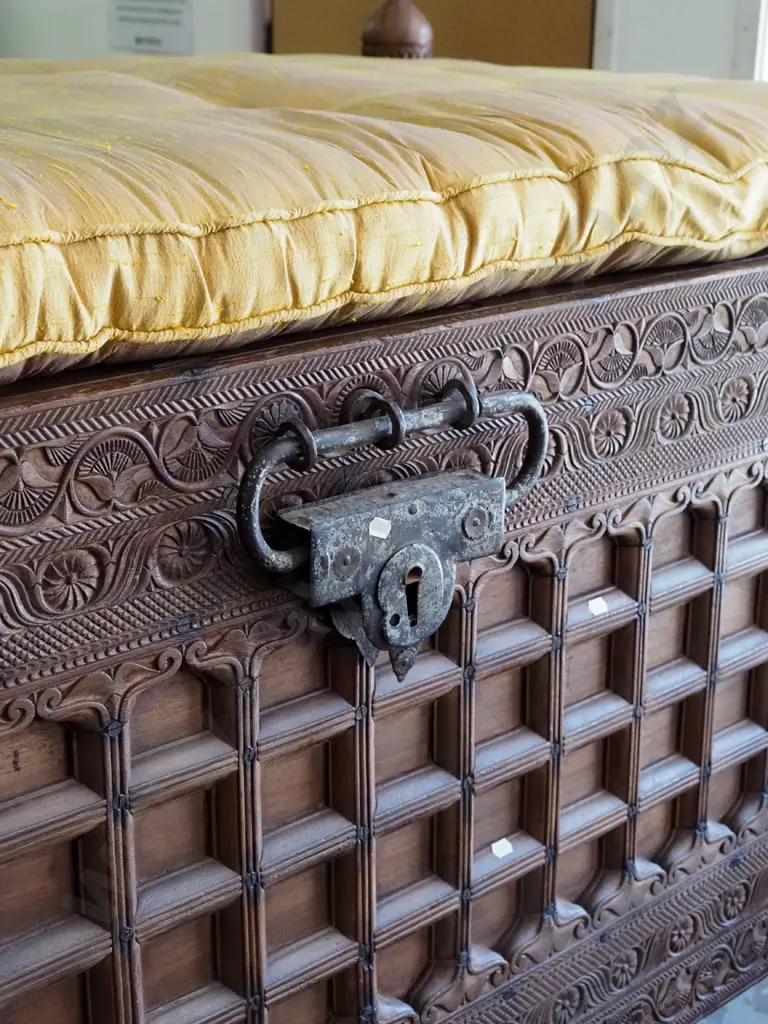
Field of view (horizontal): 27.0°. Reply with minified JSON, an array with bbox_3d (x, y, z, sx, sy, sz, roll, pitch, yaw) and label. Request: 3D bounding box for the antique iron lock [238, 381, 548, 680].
[{"bbox_3d":[0.008,0.012,0.827,0.209,0.157,0.041,-15,23,-39],"label":"antique iron lock"}]

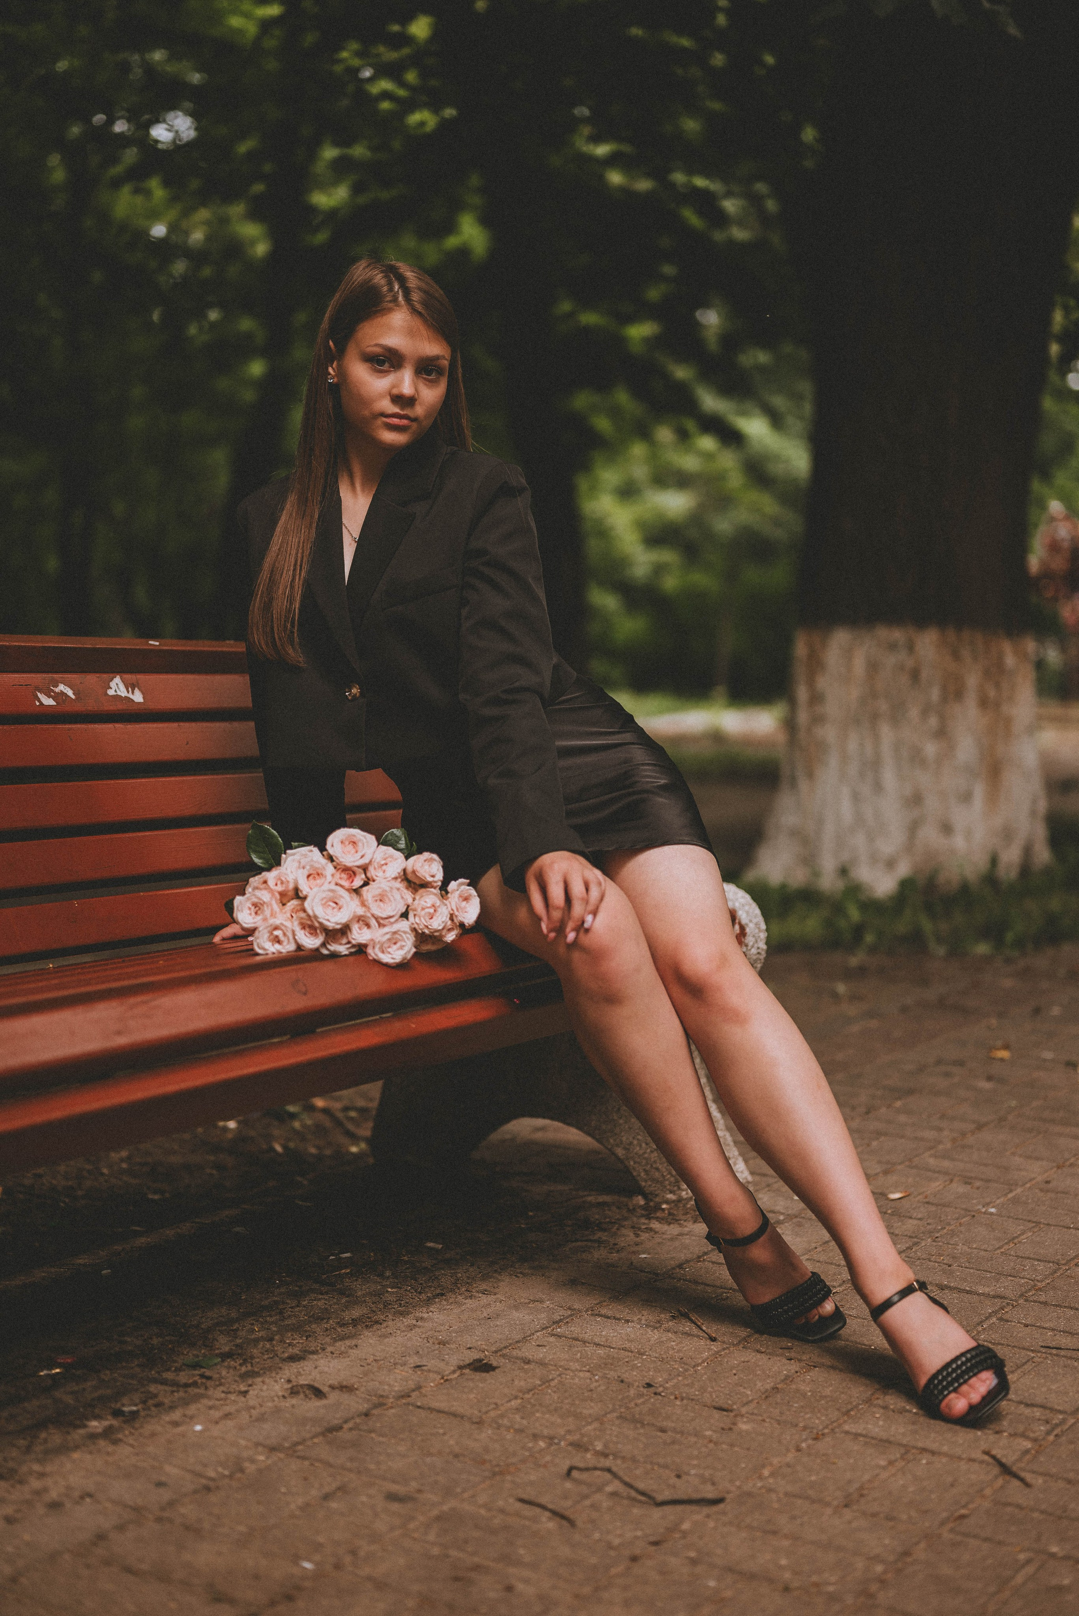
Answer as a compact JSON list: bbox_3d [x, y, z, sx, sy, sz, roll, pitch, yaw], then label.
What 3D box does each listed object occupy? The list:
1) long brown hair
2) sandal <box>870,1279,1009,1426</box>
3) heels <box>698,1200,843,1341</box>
[{"bbox_3d":[-0.212,-0.415,2.700,0.210,0.480,0.220,5,3,-18],"label":"long brown hair"},{"bbox_3d":[0.430,0.565,2.400,0.088,0.135,0.205,-12,7,-15],"label":"sandal"},{"bbox_3d":[0.273,0.537,2.640,0.088,0.137,0.205,-11,8,-20],"label":"heels"}]

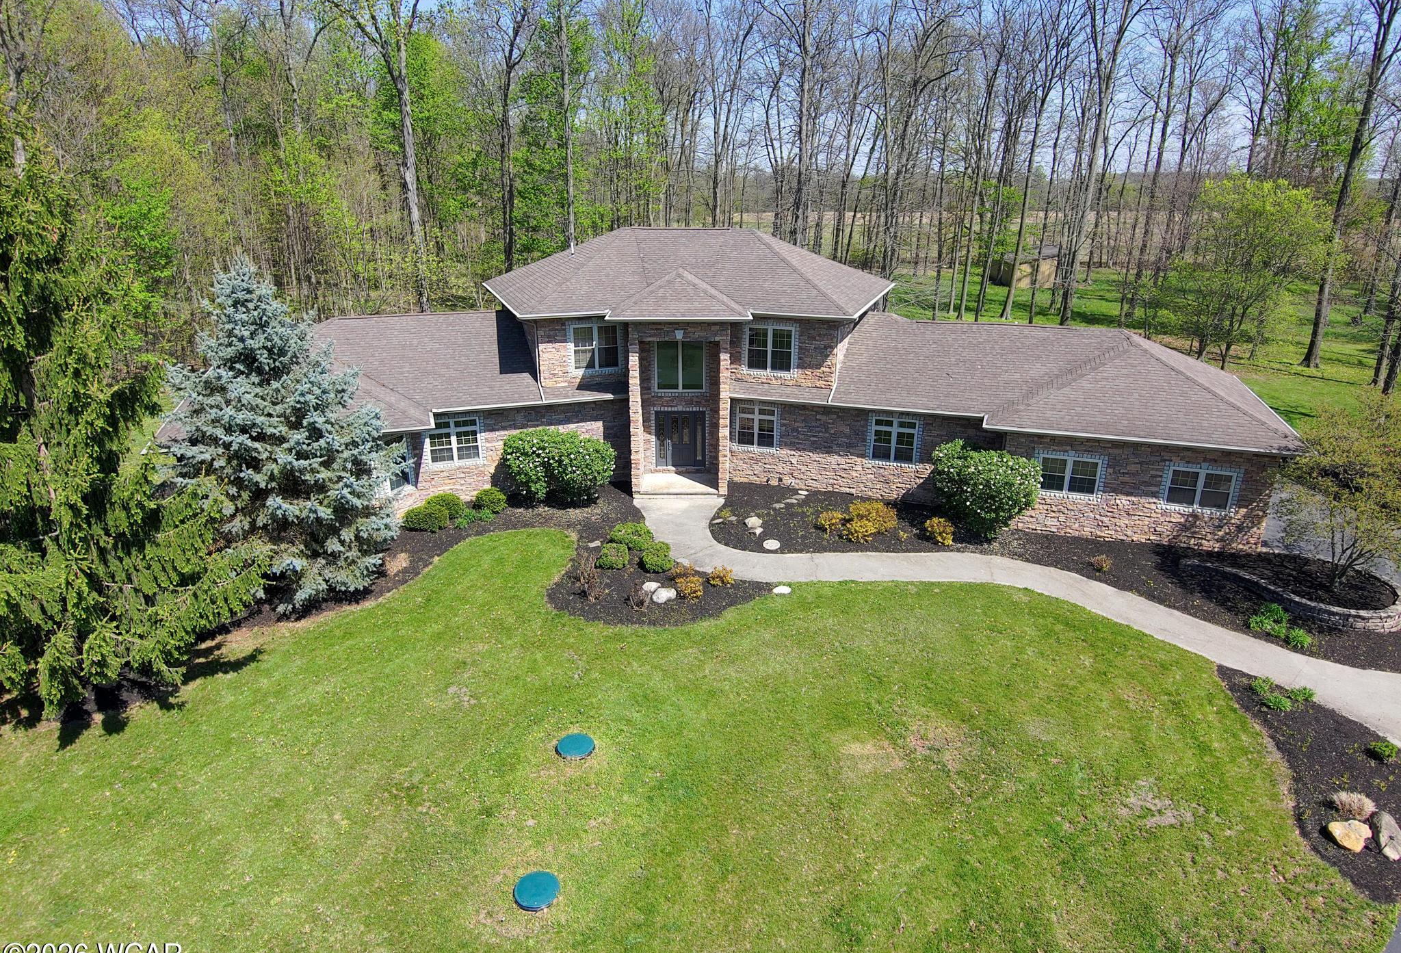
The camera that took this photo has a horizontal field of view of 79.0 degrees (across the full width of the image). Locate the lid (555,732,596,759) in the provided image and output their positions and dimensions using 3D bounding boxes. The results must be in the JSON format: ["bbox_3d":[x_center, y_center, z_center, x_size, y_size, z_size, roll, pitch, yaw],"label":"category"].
[{"bbox_3d":[-2.247,4.850,15.300,0.700,0.090,0.700,0,19,0],"label":"lid"}]

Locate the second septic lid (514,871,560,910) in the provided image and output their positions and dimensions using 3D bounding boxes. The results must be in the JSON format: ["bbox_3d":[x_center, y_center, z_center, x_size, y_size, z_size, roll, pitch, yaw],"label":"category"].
[{"bbox_3d":[-2.415,6.104,12.500,0.690,0.090,0.690,0,19,0],"label":"second septic lid"}]

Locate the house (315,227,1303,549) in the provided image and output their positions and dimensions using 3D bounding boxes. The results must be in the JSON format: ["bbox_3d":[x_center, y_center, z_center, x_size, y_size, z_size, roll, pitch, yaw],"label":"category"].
[{"bbox_3d":[0.500,-4.169,29.685,37.500,8.400,15.400,0,19,0],"label":"house"}]

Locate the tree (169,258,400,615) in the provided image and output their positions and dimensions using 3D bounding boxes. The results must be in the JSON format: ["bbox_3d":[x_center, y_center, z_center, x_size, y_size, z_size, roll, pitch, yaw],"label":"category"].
[{"bbox_3d":[-11.200,-1.419,21.960,6.000,8.300,6.000,0,19,0],"label":"tree"}]

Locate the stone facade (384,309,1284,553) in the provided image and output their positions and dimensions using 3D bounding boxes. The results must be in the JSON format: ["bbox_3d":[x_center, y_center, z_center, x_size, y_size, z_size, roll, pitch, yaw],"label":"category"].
[{"bbox_3d":[1.400,-1.670,26.321,29.300,5.900,6.600,0,19,0],"label":"stone facade"}]

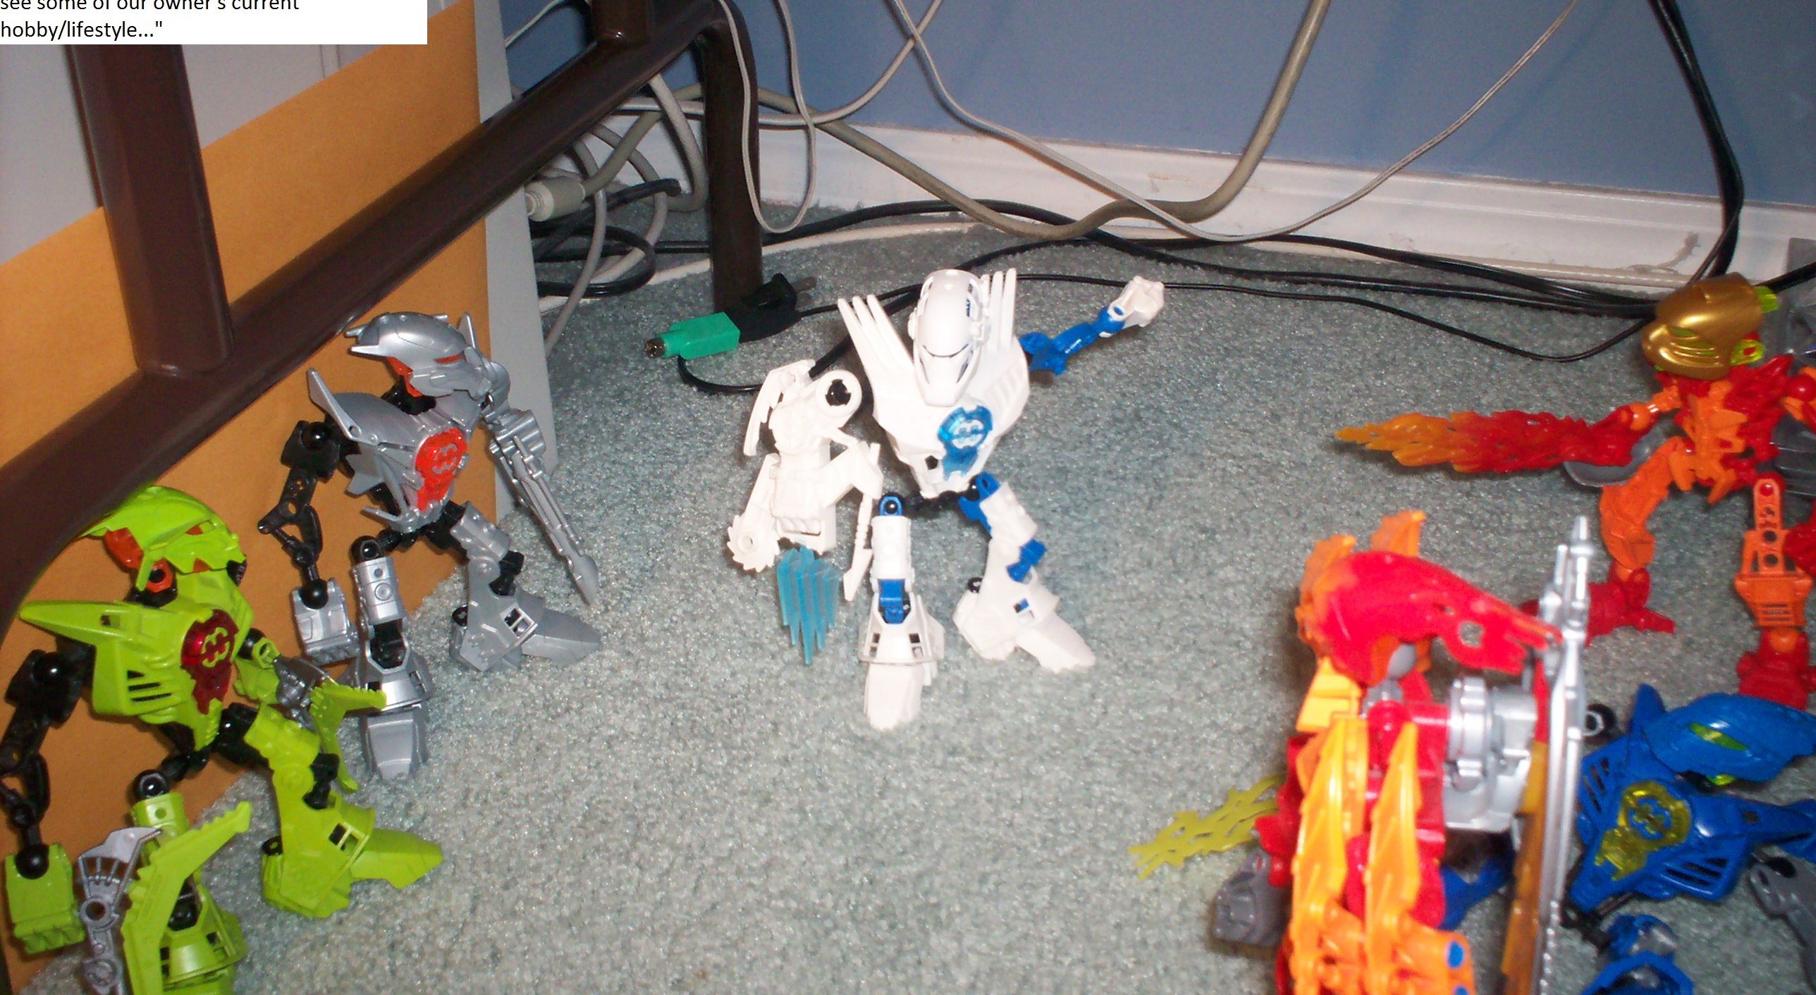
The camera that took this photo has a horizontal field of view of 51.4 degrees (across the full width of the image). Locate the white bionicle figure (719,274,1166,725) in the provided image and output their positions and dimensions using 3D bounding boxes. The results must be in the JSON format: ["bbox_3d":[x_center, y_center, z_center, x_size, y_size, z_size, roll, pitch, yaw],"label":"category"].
[{"bbox_3d":[0.028,-0.013,0.670,0.165,0.160,0.088,-12,32,-21],"label":"white bionicle figure"}]

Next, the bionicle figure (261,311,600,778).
[{"bbox_3d":[-0.160,0.001,0.644,0.080,0.160,0.100,26,38,36],"label":"bionicle figure"}]

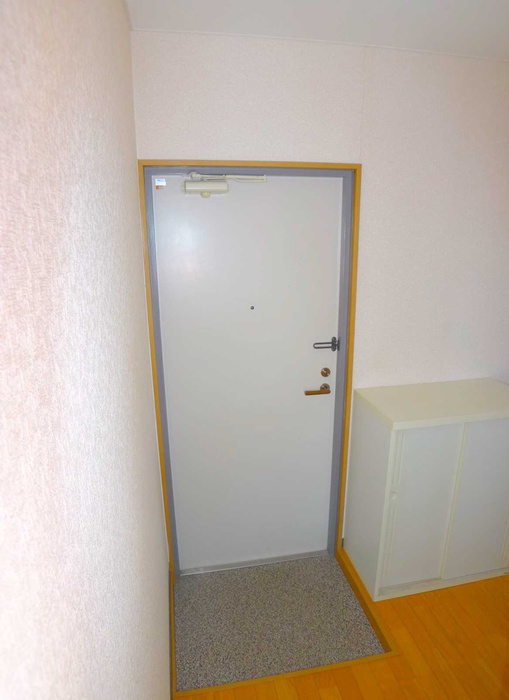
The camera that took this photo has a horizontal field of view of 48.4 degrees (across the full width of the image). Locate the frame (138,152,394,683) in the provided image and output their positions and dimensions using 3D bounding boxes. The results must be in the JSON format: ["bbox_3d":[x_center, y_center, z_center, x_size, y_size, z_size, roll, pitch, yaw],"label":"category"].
[{"bbox_3d":[0.067,0.288,2.345,0.942,2.015,0.739,-4,18,-10],"label":"frame"}]

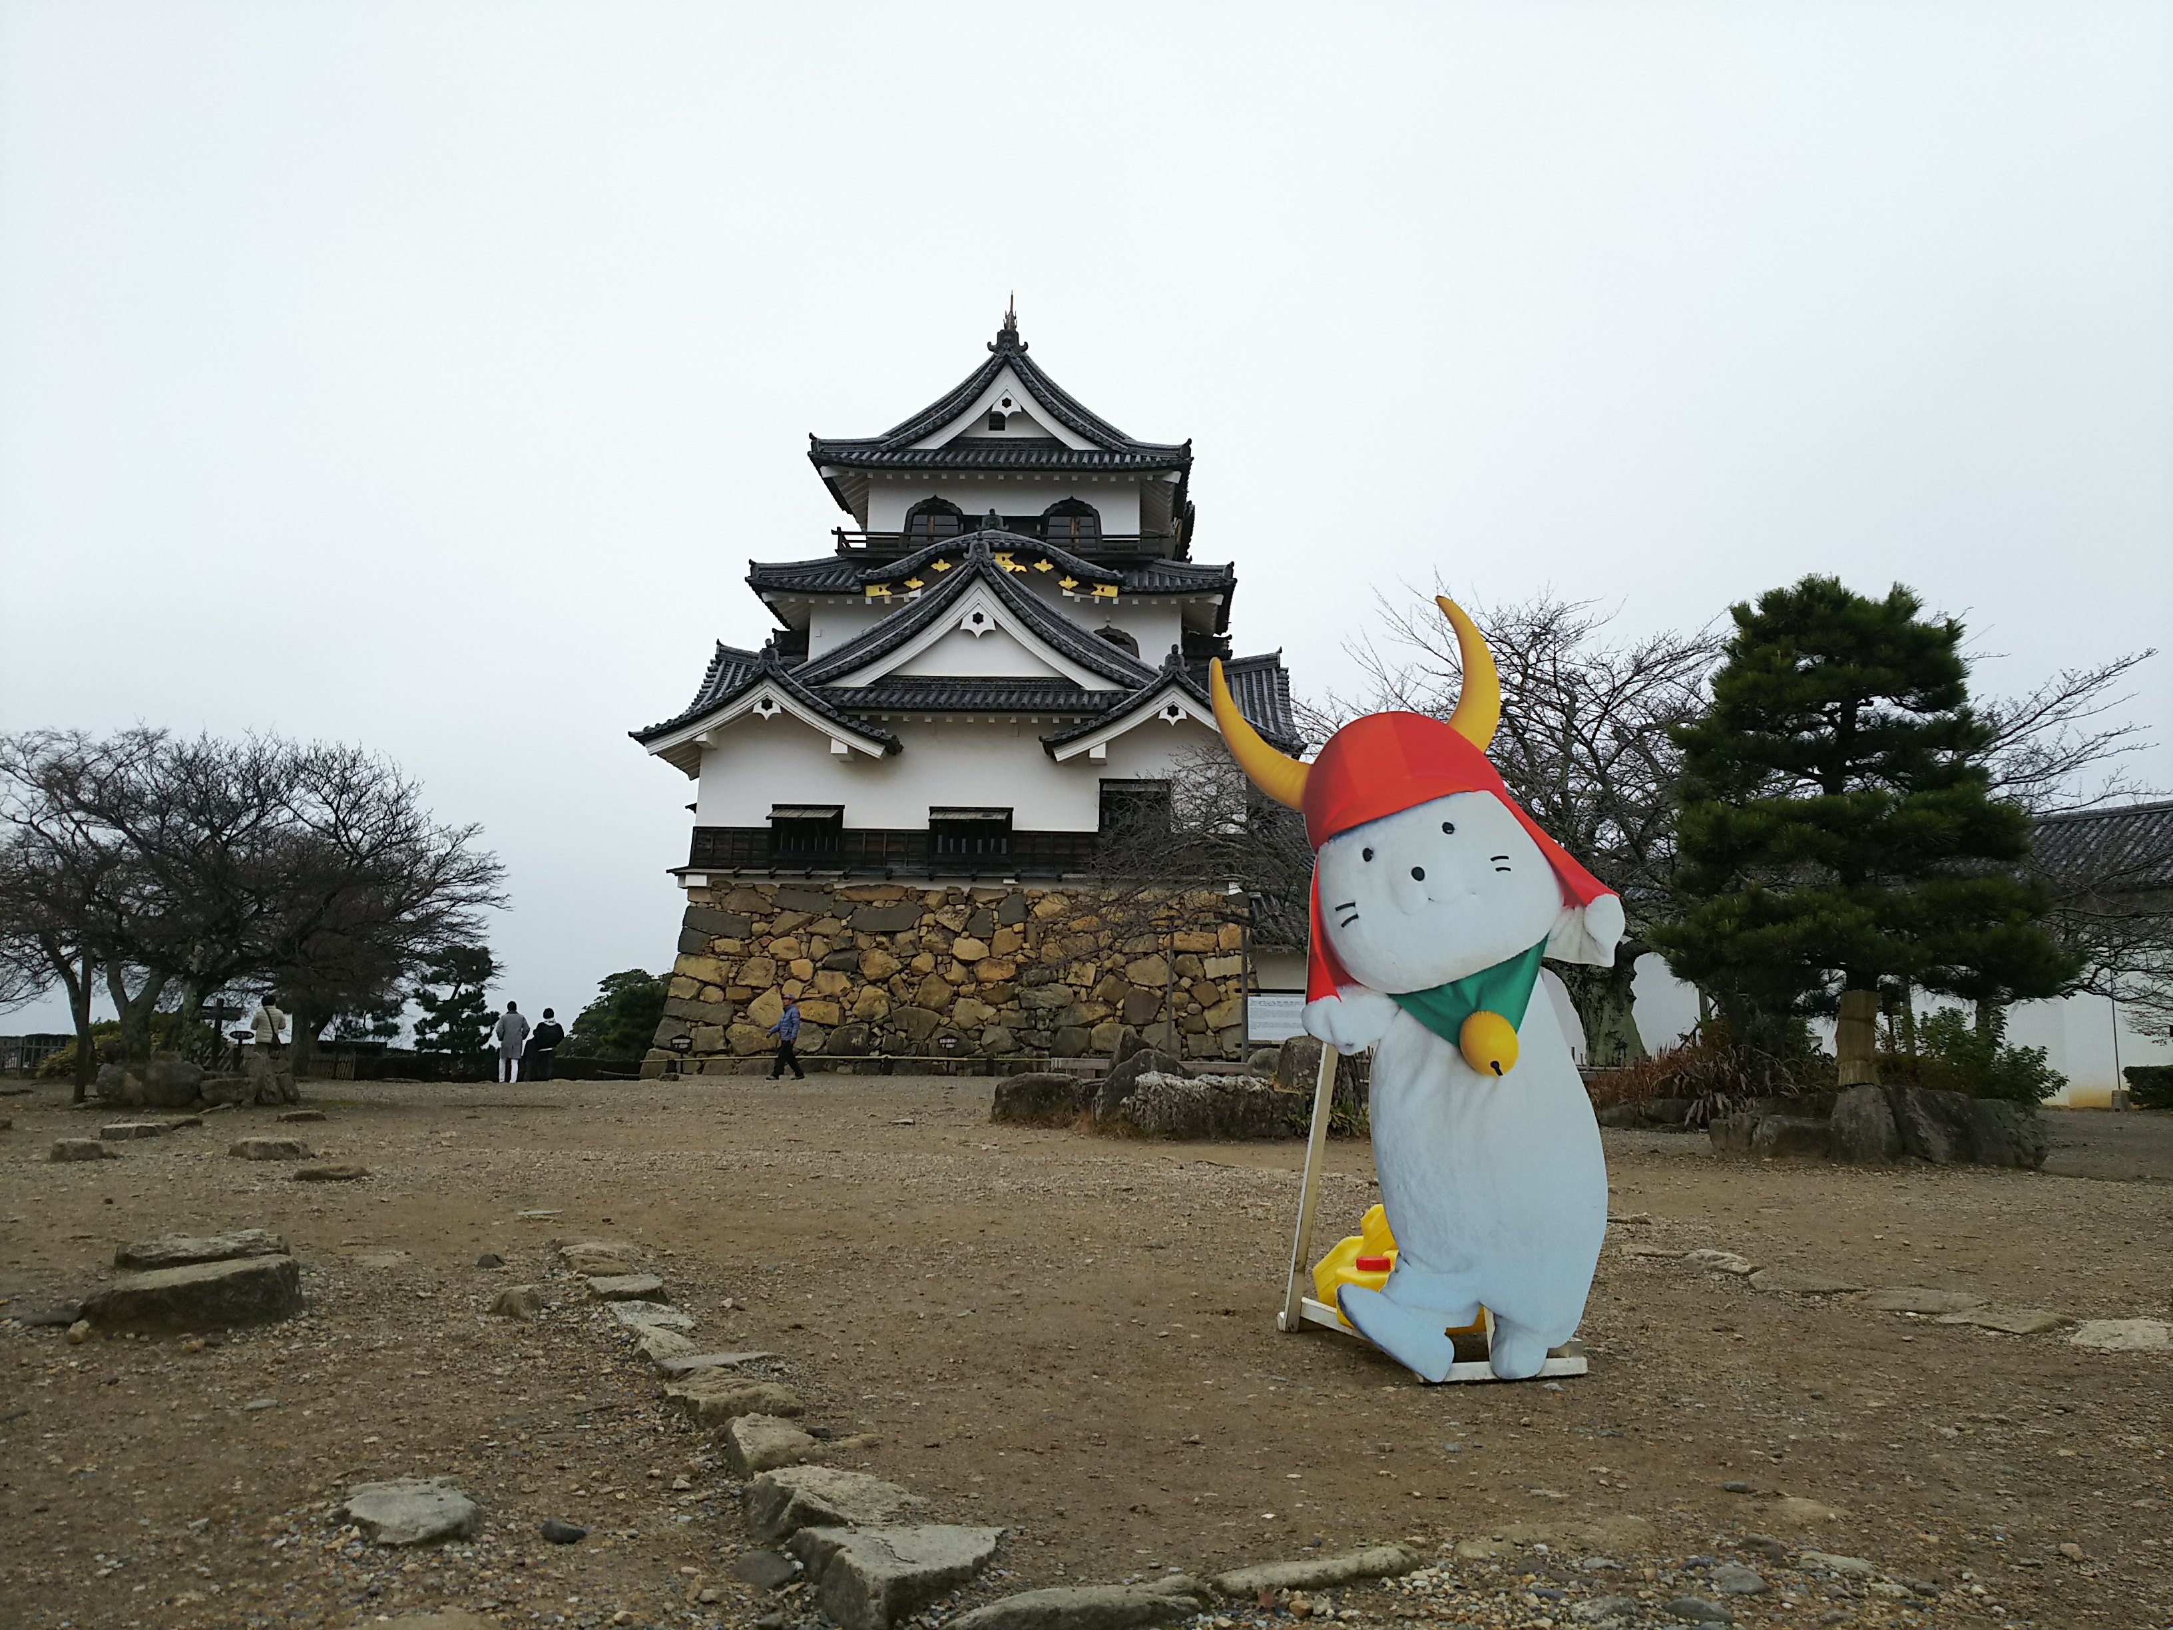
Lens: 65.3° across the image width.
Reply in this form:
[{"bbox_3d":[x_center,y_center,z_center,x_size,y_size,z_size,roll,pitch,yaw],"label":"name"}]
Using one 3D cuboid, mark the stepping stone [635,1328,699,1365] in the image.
[{"bbox_3d":[-0.903,1.166,3.664,0.135,0.065,0.220,3,-8,-14],"label":"stepping stone"}]

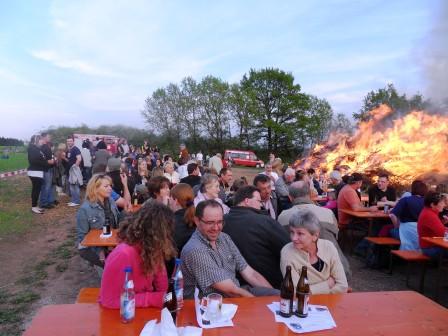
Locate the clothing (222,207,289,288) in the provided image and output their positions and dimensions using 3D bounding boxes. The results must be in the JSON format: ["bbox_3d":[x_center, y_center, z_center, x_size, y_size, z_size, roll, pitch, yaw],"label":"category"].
[{"bbox_3d":[0.289,0.696,2.720,0.620,0.700,0.480,2,4,7],"label":"clothing"}]

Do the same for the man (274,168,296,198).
[{"bbox_3d":[1.030,0.636,4.956,0.750,1.280,0.520,2,5,30],"label":"man"}]

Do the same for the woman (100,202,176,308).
[{"bbox_3d":[-0.517,0.860,1.900,0.520,1.260,0.780,1,4,-27],"label":"woman"}]

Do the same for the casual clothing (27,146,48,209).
[{"bbox_3d":[-4.263,0.176,7.100,0.480,1.400,0.460,2,3,-18],"label":"casual clothing"}]

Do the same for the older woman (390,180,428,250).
[{"bbox_3d":[2.465,0.816,4.161,0.520,1.220,0.700,1,4,-13],"label":"older woman"}]

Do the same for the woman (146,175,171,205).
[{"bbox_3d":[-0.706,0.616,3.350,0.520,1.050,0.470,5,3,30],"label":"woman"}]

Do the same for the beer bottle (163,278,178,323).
[{"bbox_3d":[-0.253,0.646,1.480,0.068,0.258,0.068,1,4,-7],"label":"beer bottle"}]

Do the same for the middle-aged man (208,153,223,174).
[{"bbox_3d":[-0.307,0.232,11.200,0.520,1.600,0.420,4,3,17],"label":"middle-aged man"}]

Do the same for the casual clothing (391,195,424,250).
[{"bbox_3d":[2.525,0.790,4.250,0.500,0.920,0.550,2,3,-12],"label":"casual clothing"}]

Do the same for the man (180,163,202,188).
[{"bbox_3d":[-0.609,0.594,6.200,0.540,1.310,0.750,4,4,24],"label":"man"}]

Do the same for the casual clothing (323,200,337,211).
[{"bbox_3d":[1.936,0.720,5.700,0.340,0.260,0.320,2,3,-11],"label":"casual clothing"}]

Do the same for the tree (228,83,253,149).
[{"bbox_3d":[2.656,-7.807,50.000,4.400,12.200,4.400,1,4,0],"label":"tree"}]

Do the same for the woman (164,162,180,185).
[{"bbox_3d":[-1.152,0.538,6.950,0.500,1.280,0.750,1,4,-30],"label":"woman"}]

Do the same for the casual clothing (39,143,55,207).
[{"bbox_3d":[-4.388,0.174,7.700,0.400,1.560,0.480,2,3,-3],"label":"casual clothing"}]

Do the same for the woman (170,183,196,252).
[{"bbox_3d":[-0.370,0.778,2.781,0.480,1.300,0.750,-1,4,-17],"label":"woman"}]

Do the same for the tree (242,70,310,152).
[{"bbox_3d":[7.968,-8.290,50.000,10.600,14.700,10.400,3,3,0],"label":"tree"}]

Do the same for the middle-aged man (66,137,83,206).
[{"bbox_3d":[-3.947,0.079,8.200,0.360,1.780,0.500,-2,5,-41],"label":"middle-aged man"}]

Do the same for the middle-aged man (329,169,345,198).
[{"bbox_3d":[2.247,0.731,6.150,0.750,1.260,0.520,0,4,-39],"label":"middle-aged man"}]

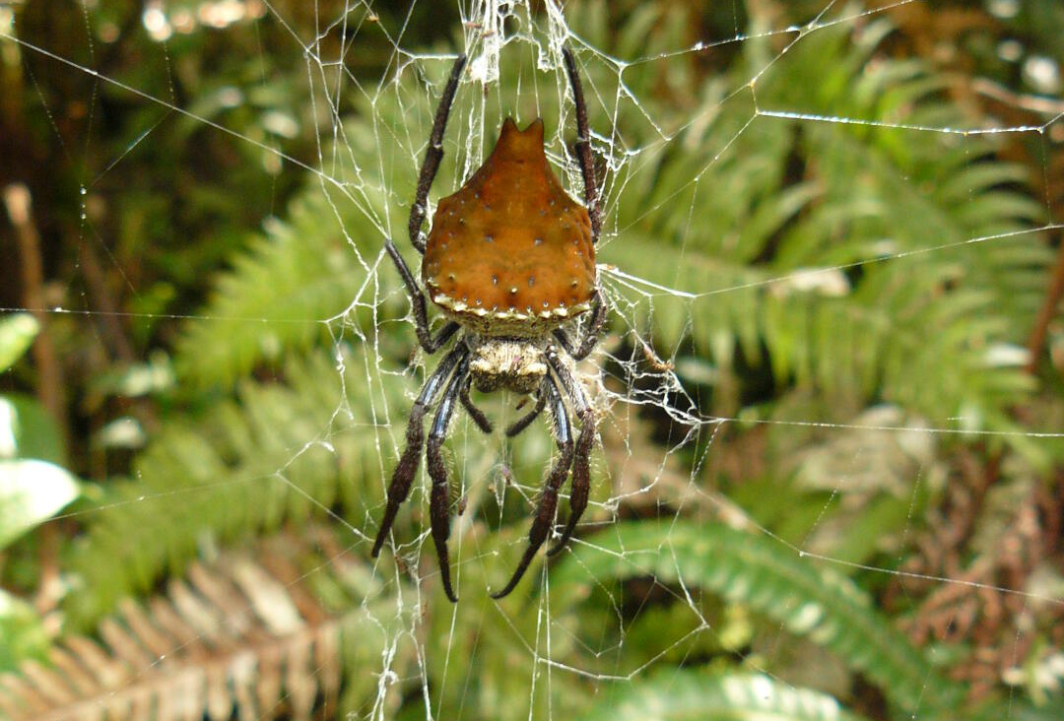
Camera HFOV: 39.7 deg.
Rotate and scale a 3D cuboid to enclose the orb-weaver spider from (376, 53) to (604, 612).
[{"bbox_3d":[-0.004,-0.004,0.140,0.022,0.053,0.017,2,0,0],"label":"orb-weaver spider"}]

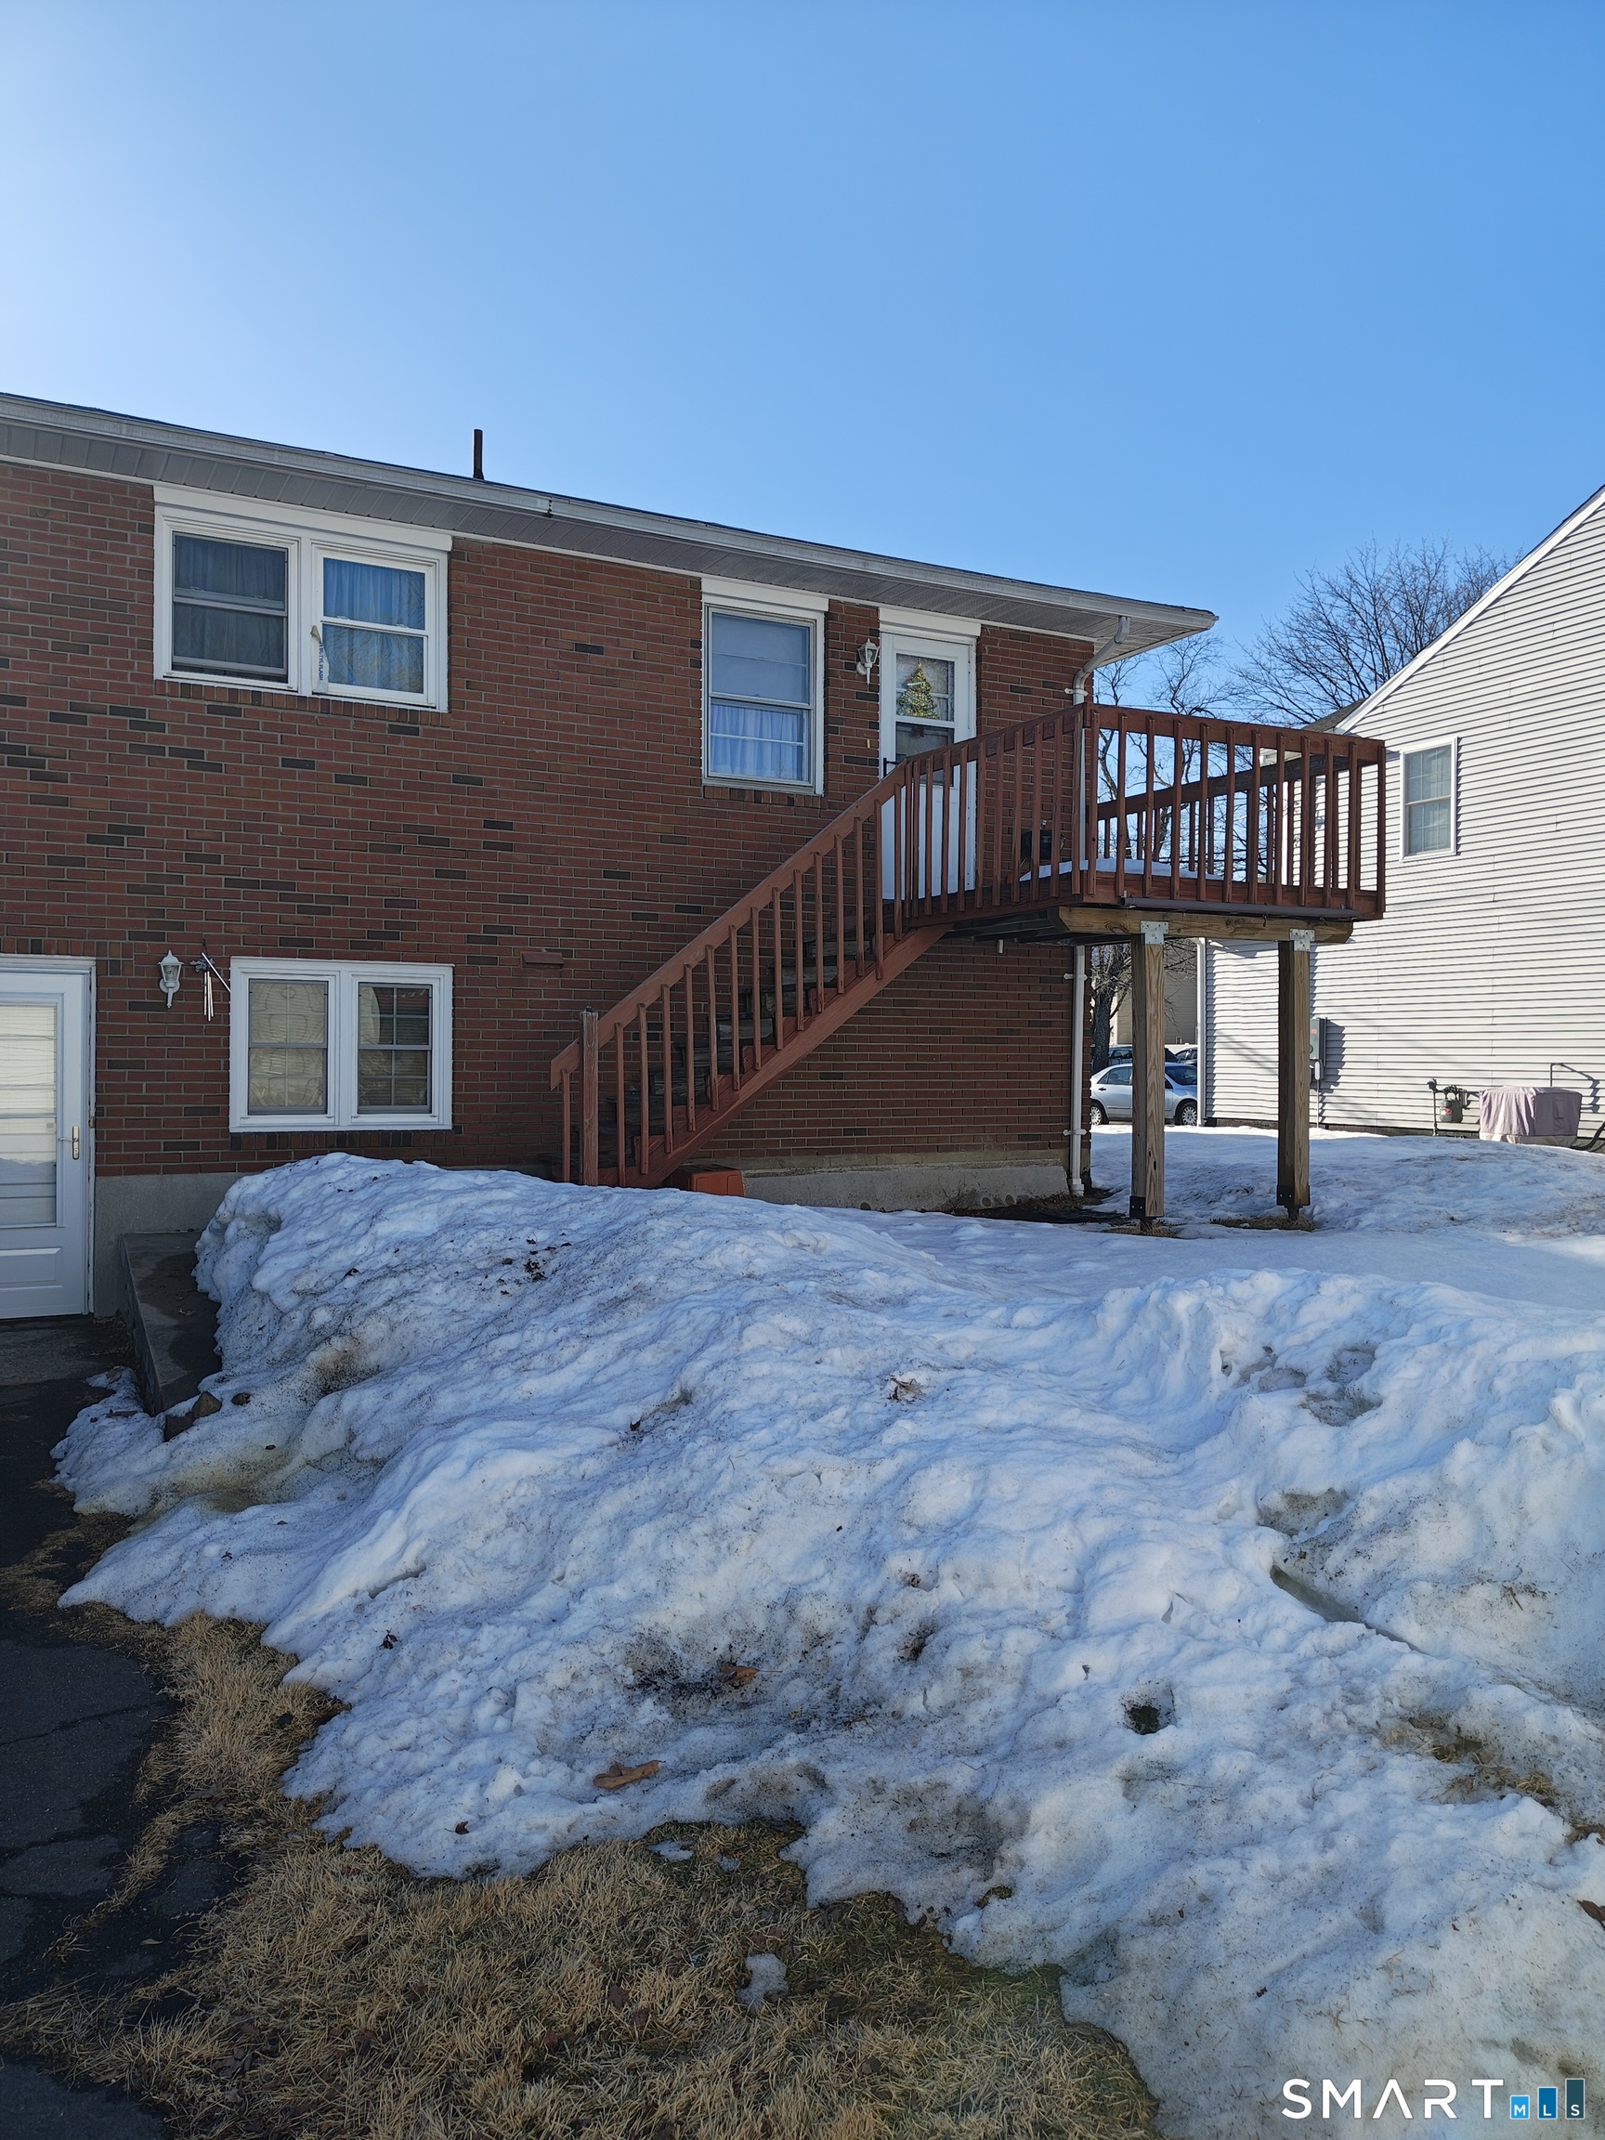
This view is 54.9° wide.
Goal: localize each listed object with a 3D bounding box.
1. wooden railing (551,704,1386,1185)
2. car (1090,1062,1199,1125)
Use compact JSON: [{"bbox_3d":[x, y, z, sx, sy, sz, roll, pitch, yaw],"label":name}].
[{"bbox_3d":[0.882,-0.574,10.074,4.930,3.060,2.920,0,1,-27],"label":"wooden railing"},{"bbox_3d":[7.850,0.570,33.400,1.740,1.430,4.600,0,1,-38],"label":"car"}]

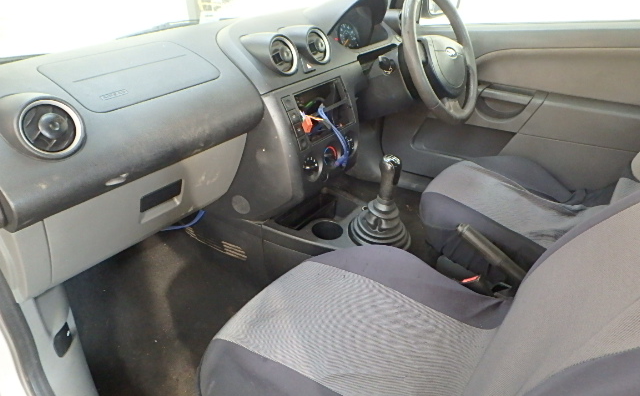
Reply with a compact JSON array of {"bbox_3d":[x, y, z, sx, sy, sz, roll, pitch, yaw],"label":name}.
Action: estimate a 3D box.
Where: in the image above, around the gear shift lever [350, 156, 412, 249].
[{"bbox_3d":[0.140,-0.006,1.045,0.155,0.222,0.150,-4,29,2],"label":"gear shift lever"}]

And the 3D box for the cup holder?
[{"bbox_3d":[0.021,0.109,1.147,0.080,0.060,0.080,-4,29,2],"label":"cup holder"}]

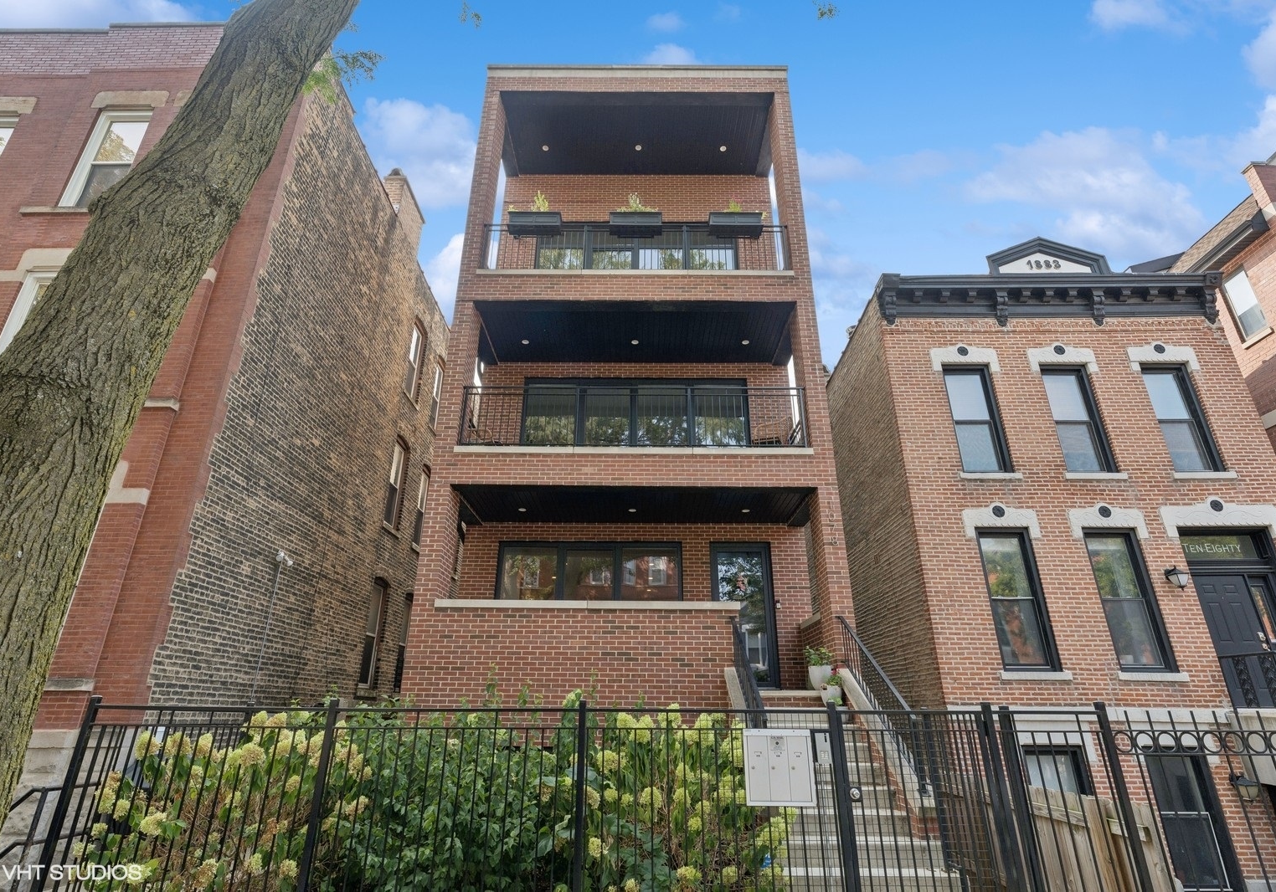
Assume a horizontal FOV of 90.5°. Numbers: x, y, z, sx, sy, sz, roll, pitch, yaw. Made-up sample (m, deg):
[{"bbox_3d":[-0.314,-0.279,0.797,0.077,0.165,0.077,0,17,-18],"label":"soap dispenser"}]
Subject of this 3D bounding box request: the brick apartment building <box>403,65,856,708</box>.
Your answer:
[{"bbox_3d":[-0.028,0.908,15.588,5.973,13.318,12.000,0,-23,0],"label":"brick apartment building"}]

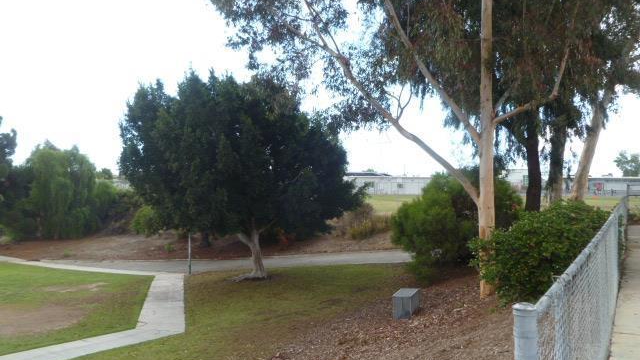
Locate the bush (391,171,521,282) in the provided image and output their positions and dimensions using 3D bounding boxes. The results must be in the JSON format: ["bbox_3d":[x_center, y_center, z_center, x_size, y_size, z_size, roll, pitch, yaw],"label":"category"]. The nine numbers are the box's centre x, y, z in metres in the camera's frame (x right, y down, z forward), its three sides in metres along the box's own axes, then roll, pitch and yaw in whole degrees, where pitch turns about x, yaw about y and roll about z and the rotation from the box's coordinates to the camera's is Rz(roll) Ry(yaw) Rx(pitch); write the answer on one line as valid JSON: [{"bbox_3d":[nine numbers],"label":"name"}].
[{"bbox_3d":[4.219,1.406,16.000,3.880,3.330,3.600,0,-1,0],"label":"bush"}]

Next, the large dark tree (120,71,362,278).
[{"bbox_3d":[-3.260,-0.228,21.500,9.850,8.470,9.200,0,-1,0],"label":"large dark tree"}]

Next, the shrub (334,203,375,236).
[{"bbox_3d":[1.999,2.289,30.000,2.270,1.930,2.000,0,-1,0],"label":"shrub"}]

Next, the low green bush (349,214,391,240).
[{"bbox_3d":[2.821,2.650,29.500,2.350,1.340,1.900,0,-1,0],"label":"low green bush"}]

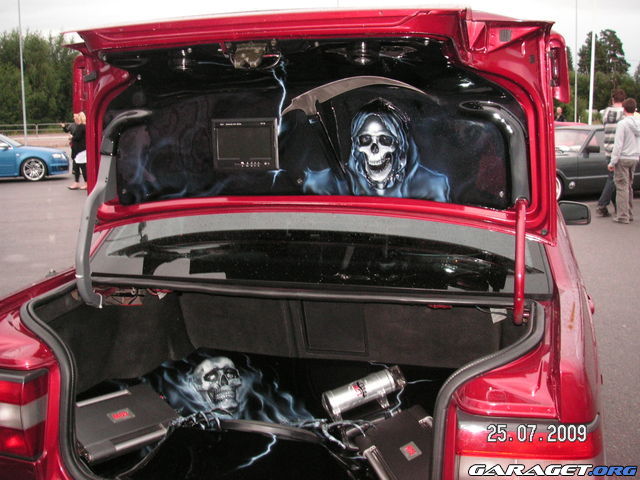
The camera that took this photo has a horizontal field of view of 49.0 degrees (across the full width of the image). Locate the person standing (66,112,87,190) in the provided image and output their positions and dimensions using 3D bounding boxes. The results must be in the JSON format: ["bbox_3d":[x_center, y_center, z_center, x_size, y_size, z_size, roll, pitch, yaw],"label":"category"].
[{"bbox_3d":[-5.267,-1.940,15.230,0.500,1.650,0.480,-1,10,0],"label":"person standing"}]

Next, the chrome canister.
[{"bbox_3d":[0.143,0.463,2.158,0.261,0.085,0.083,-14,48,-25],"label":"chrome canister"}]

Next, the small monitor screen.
[{"bbox_3d":[-0.205,-0.264,1.930,0.186,0.138,0.025,2,13,16],"label":"small monitor screen"}]

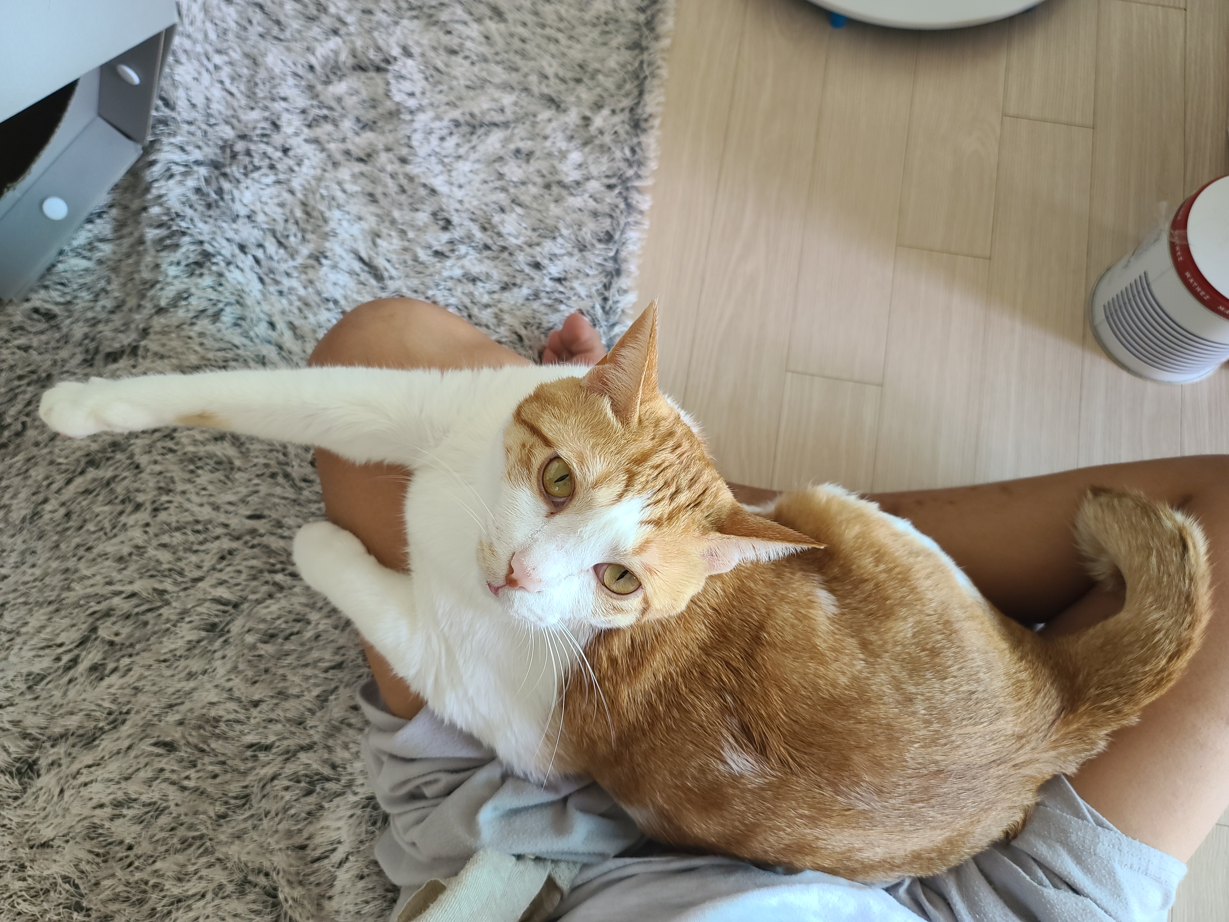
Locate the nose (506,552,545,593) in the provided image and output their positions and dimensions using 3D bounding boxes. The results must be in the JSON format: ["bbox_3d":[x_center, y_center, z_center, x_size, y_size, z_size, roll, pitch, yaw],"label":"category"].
[{"bbox_3d":[-0.036,0.045,0.360,0.011,0.009,0.018,-33,87,18],"label":"nose"}]

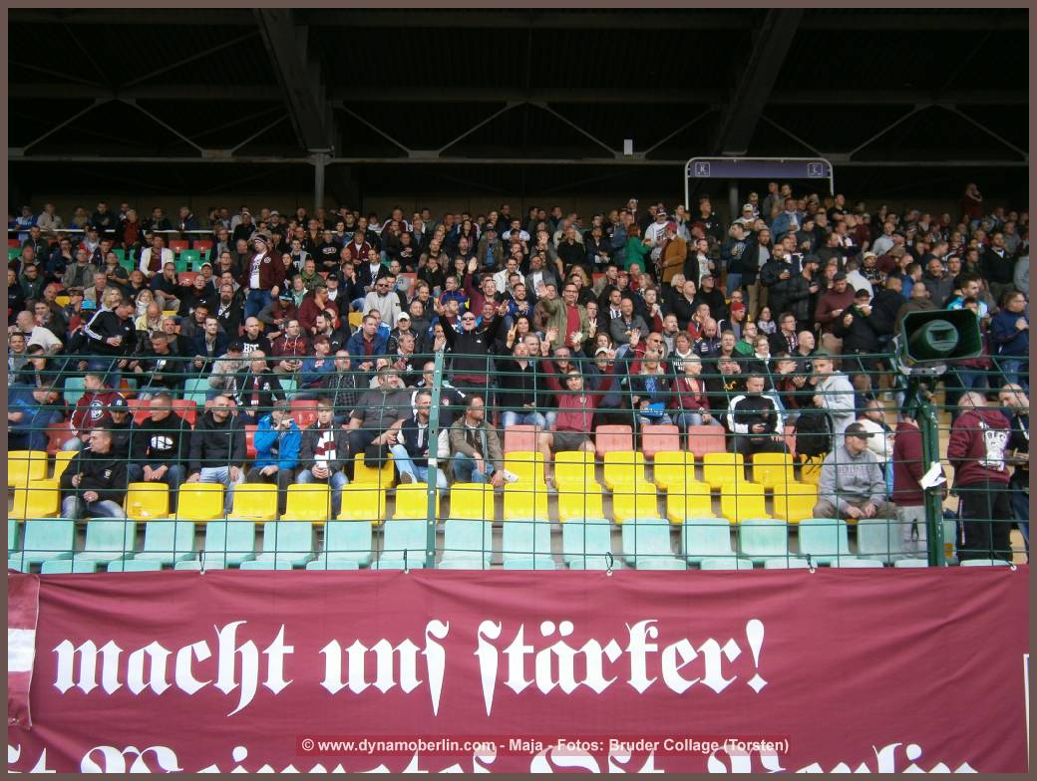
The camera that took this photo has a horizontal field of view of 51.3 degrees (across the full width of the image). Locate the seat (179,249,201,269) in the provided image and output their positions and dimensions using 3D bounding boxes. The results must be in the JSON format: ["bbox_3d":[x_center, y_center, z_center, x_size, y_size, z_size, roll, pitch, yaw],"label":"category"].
[{"bbox_3d":[-6.544,-2.629,21.500,0.430,0.380,0.400,0,-5,0],"label":"seat"}]

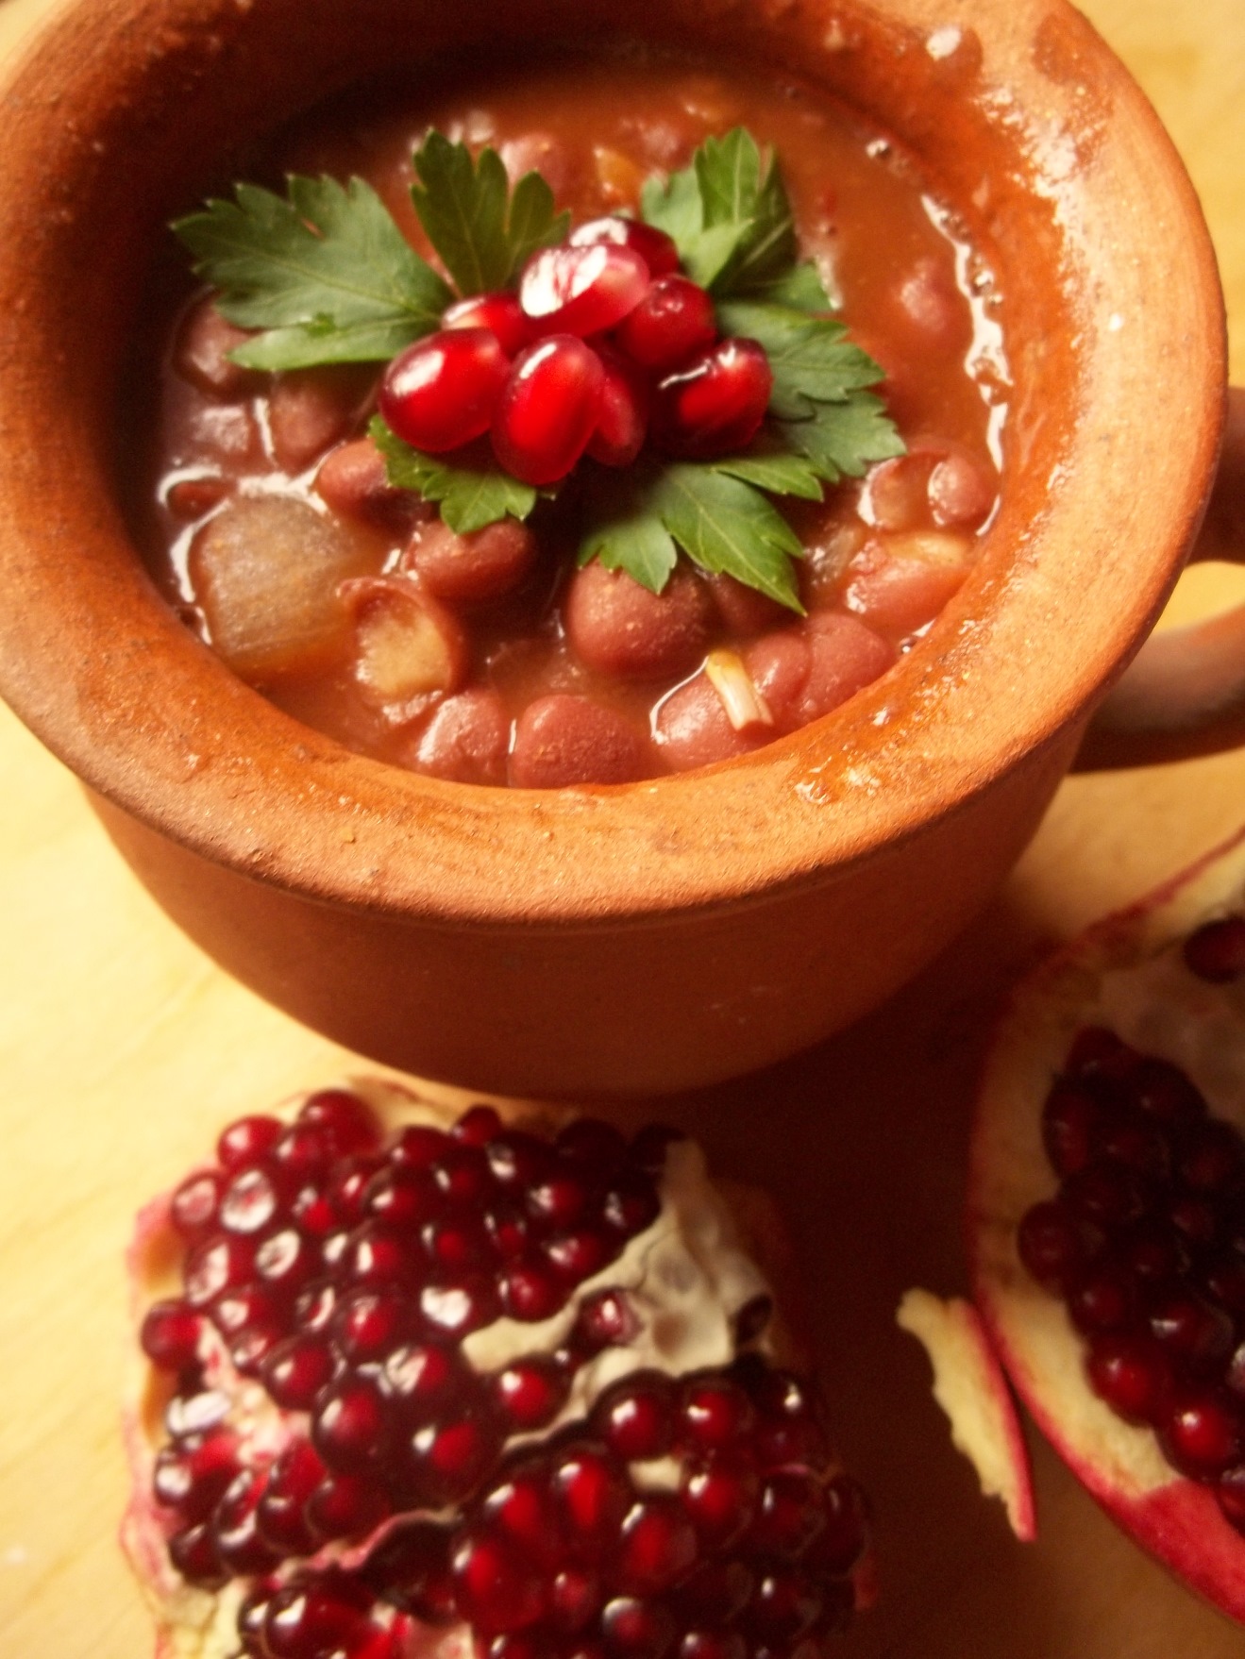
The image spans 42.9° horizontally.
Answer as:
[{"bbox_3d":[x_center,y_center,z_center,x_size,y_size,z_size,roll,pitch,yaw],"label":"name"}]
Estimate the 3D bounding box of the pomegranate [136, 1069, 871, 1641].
[{"bbox_3d":[-0.014,0.067,0.175,0.083,0.055,0.080,0,65,0],"label":"pomegranate"}]

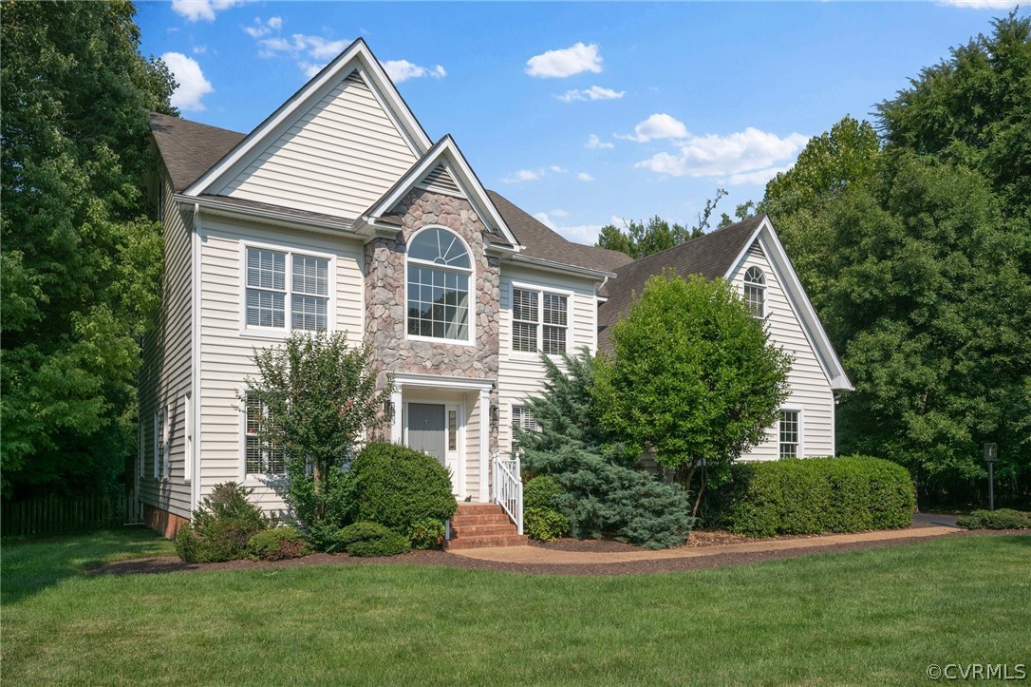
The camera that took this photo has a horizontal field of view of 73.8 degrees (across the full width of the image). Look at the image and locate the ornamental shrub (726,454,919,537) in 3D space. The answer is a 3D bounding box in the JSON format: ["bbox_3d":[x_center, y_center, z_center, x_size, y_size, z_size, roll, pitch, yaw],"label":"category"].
[{"bbox_3d":[7.506,3.735,17.000,5.800,1.750,1.400,3,-5,-32],"label":"ornamental shrub"}]

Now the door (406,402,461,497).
[{"bbox_3d":[-1.808,2.347,15.300,1.300,2.100,0.120,3,-5,-32],"label":"door"}]

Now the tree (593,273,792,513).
[{"bbox_3d":[3.789,1.199,14.700,4.000,5.200,3.700,0,-5,0],"label":"tree"}]

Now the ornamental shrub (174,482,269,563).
[{"bbox_3d":[-5.106,3.075,11.900,1.650,1.300,1.450,3,-5,-32],"label":"ornamental shrub"}]

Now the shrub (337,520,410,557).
[{"bbox_3d":[-2.541,3.485,12.300,1.300,0.600,1.150,3,-5,-32],"label":"shrub"}]

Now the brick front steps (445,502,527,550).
[{"bbox_3d":[-0.723,3.701,13.950,1.800,0.800,1.300,3,-5,-32],"label":"brick front steps"}]

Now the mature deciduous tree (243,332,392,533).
[{"bbox_3d":[-3.706,1.716,12.800,2.700,3.900,2.400,3,-5,-32],"label":"mature deciduous tree"}]

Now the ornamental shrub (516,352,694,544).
[{"bbox_3d":[2.048,2.290,15.200,3.400,4.200,3.200,3,-5,-32],"label":"ornamental shrub"}]

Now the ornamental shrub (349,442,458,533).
[{"bbox_3d":[-2.143,2.846,13.200,2.000,1.900,1.900,0,-5,0],"label":"ornamental shrub"}]

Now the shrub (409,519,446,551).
[{"bbox_3d":[-1.649,3.566,12.900,0.700,0.580,0.650,0,-5,0],"label":"shrub"}]

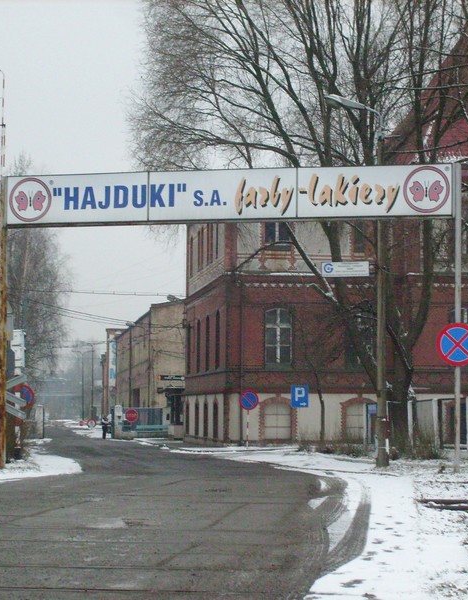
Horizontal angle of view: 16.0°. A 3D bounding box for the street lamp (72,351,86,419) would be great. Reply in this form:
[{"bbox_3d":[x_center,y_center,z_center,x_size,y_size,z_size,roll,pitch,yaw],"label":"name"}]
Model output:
[{"bbox_3d":[-18.941,10.359,204.000,1.650,8.850,0.400,1,-4,-7],"label":"street lamp"}]

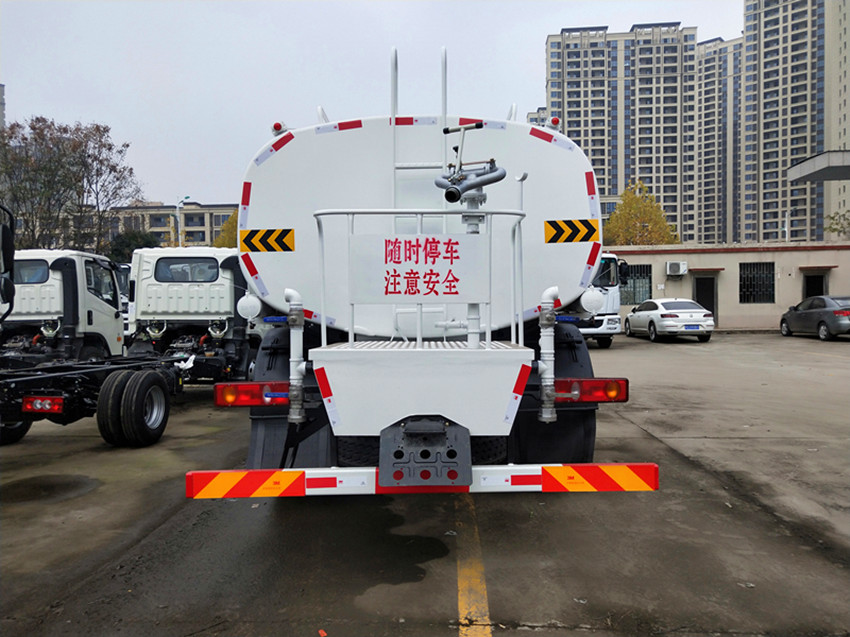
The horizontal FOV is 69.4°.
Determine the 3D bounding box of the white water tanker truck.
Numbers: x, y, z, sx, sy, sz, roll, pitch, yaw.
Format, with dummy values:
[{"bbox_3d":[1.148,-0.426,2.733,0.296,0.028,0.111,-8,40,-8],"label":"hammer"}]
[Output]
[{"bbox_3d":[-0.063,-0.284,7.085,2.450,3.070,8.100,-1,2,0],"label":"white water tanker truck"}]

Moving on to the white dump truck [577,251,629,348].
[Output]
[{"bbox_3d":[4.493,-0.597,20.218,2.450,2.800,7.000,0,2,7],"label":"white dump truck"}]

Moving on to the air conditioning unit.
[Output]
[{"bbox_3d":[10.225,-2.029,24.900,0.800,0.550,0.300,0,2,9],"label":"air conditioning unit"}]

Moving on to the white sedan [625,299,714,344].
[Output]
[{"bbox_3d":[8.411,0.009,21.313,1.870,1.450,4.850,-1,2,4],"label":"white sedan"}]

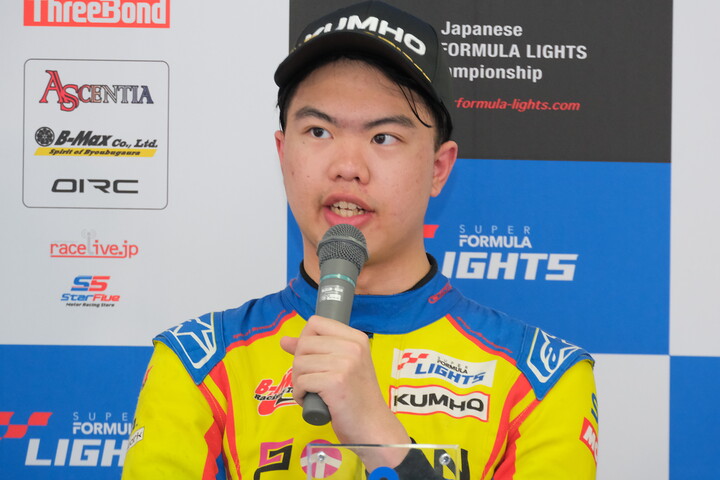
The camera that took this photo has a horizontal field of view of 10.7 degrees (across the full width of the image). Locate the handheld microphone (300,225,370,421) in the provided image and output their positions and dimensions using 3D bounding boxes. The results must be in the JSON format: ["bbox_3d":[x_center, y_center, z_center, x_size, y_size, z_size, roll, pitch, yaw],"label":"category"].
[{"bbox_3d":[-0.029,0.083,3.820,0.051,0.220,0.051,4,-28,8],"label":"handheld microphone"}]

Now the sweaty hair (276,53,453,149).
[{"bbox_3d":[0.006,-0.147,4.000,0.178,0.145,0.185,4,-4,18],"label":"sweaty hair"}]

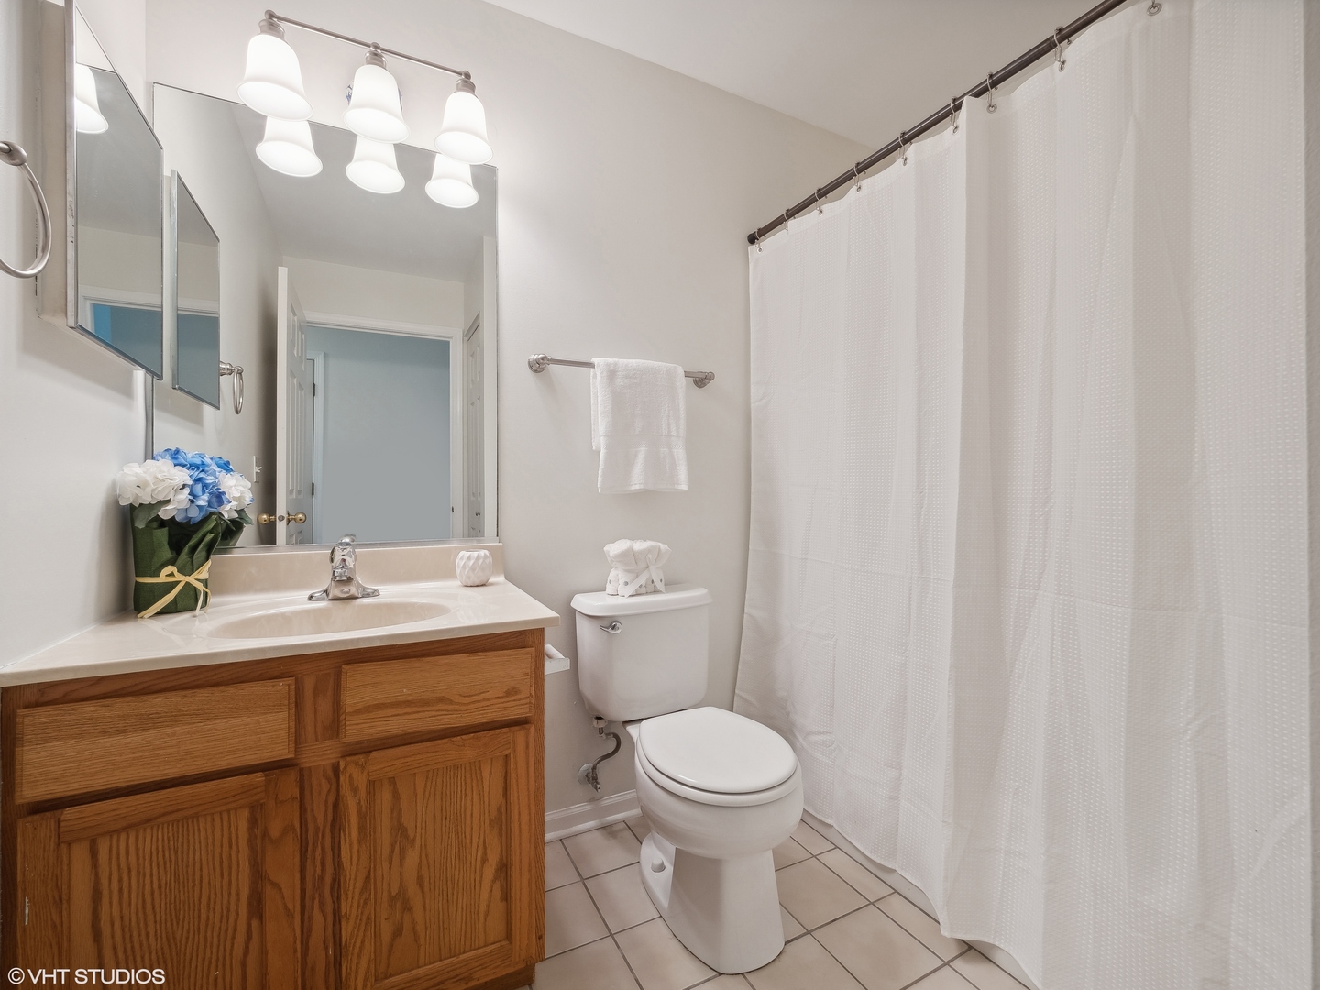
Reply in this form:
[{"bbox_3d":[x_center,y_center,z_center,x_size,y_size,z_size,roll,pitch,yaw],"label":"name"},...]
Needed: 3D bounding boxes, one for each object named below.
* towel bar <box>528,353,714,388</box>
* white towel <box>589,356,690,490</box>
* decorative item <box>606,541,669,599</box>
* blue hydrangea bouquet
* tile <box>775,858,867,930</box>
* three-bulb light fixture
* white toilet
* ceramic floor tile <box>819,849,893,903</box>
[{"bbox_3d":[-0.092,-0.387,1.689,0.625,0.058,0.090,0,-1,-28],"label":"towel bar"},{"bbox_3d":[-0.061,-0.217,1.682,0.318,0.405,0.075,0,-1,-28],"label":"white towel"},{"bbox_3d":[-0.074,0.216,1.627,0.170,0.160,0.100,0,-1,-28],"label":"decorative item"},{"bbox_3d":[-0.998,0.076,1.139,0.193,0.328,0.195,0,-1,-28],"label":"blue hydrangea bouquet"},{"bbox_3d":[0.393,1.034,1.392,0.205,0.010,0.205,0,-1,-28],"label":"tile"},{"bbox_3d":[-0.705,-1.001,1.322,0.550,0.218,0.190,0,-1,-28],"label":"three-bulb light fixture"},{"bbox_3d":[0.059,0.656,1.414,0.420,0.746,0.660,0,-1,-28],"label":"white toilet"},{"bbox_3d":[0.522,1.035,1.460,0.086,0.010,0.205,0,-1,-28],"label":"ceramic floor tile"}]

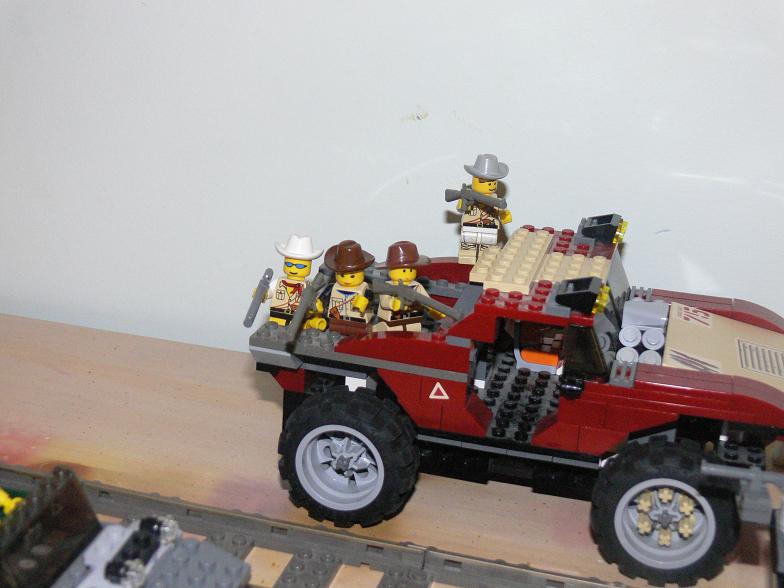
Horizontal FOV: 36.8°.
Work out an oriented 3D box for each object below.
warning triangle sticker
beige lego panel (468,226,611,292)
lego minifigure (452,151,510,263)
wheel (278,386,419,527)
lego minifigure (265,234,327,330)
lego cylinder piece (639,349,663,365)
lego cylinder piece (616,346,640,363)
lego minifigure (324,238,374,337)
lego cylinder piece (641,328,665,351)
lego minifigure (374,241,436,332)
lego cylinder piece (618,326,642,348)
[{"bbox_3d":[0.016,0.034,0.403,0.007,0.006,0.001,8,21,13],"label":"warning triangle sticker"},{"bbox_3d":[0.056,-0.011,0.436,0.048,0.008,0.064,8,21,13],"label":"beige lego panel"},{"bbox_3d":[0.037,-0.034,0.486,0.025,0.046,0.017,8,21,13],"label":"lego minifigure"},{"bbox_3d":[-0.015,0.058,0.422,0.049,0.049,0.023,8,21,13],"label":"wheel"},{"bbox_3d":[-0.036,-0.001,0.434,0.024,0.044,0.017,14,21,19],"label":"lego minifigure"},{"bbox_3d":[0.092,0.024,0.419,0.008,0.008,0.005,8,21,13],"label":"lego cylinder piece"},{"bbox_3d":[0.084,0.023,0.421,0.008,0.008,0.005,8,21,13],"label":"lego cylinder piece"},{"bbox_3d":[-0.015,0.002,0.428,0.022,0.044,0.017,9,21,17],"label":"lego minifigure"},{"bbox_3d":[0.092,0.016,0.416,0.008,0.008,0.005,8,21,13],"label":"lego cylinder piece"},{"bbox_3d":[0.005,0.002,0.431,0.023,0.043,0.018,-9,23,-28],"label":"lego minifigure"},{"bbox_3d":[0.085,0.015,0.418,0.008,0.008,0.005,8,21,13],"label":"lego cylinder piece"}]

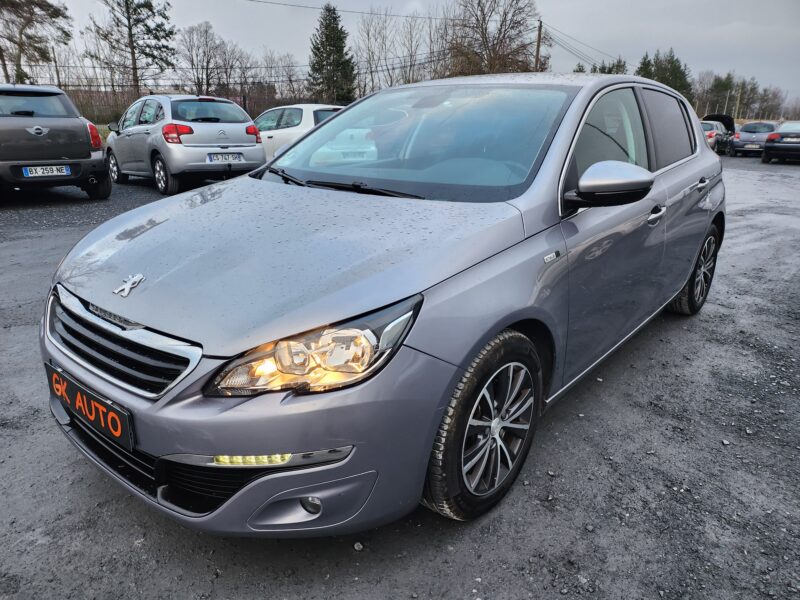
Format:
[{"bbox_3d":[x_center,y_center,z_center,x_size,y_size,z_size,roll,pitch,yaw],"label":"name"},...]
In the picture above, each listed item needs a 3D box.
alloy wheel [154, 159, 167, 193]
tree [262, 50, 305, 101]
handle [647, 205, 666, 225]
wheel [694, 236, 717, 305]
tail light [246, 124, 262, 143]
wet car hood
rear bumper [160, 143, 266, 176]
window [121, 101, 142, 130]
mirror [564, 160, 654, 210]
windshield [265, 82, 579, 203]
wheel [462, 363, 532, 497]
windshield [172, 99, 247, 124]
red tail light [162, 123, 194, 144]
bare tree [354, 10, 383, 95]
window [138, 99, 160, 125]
[{"bbox_3d":[-3.689,-1.960,8.710,0.190,0.480,0.480,-14,22,-40],"label":"alloy wheel"},{"bbox_3d":[-9.445,-16.796,44.151,3.400,5.700,3.400,0,17,0],"label":"tree"},{"bbox_3d":[1.159,-0.387,2.502,0.050,0.065,0.210,15,23,38],"label":"handle"},{"bbox_3d":[1.970,-0.213,3.708,0.150,0.435,0.435,14,22,38],"label":"wheel"},{"bbox_3d":[-2.365,-2.672,8.930,0.370,0.290,0.300,-14,22,-38],"label":"tail light"},{"bbox_3d":[-0.494,-0.200,1.946,1.500,0.230,1.080,15,37,38],"label":"wet car hood"},{"bbox_3d":[-2.816,-2.186,8.675,1.660,0.480,0.500,-14,22,-38],"label":"rear bumper"},{"bbox_3d":[-4.564,-3.129,9.427,0.130,0.450,0.950,-14,22,-38],"label":"window"},{"bbox_3d":[0.735,-0.411,1.929,0.250,0.160,0.180,15,23,38],"label":"mirror"},{"bbox_3d":[0.024,-0.726,2.419,1.420,0.160,0.970,15,51,38],"label":"windshield"},{"bbox_3d":[0.268,0.394,1.782,0.150,0.435,0.435,14,22,38],"label":"wheel"},{"bbox_3d":[-2.899,-2.921,8.667,1.260,0.370,0.160,-14,-12,-40],"label":"windshield"},{"bbox_3d":[-3.308,-2.486,8.316,0.390,0.280,0.220,-9,19,-29],"label":"red tail light"},{"bbox_3d":[-1.889,-13.382,33.463,1.900,7.500,1.900,-1,18,-3],"label":"bare tree"},{"bbox_3d":[-3.904,-2.946,8.695,0.120,0.400,0.900,-14,22,-38],"label":"window"}]

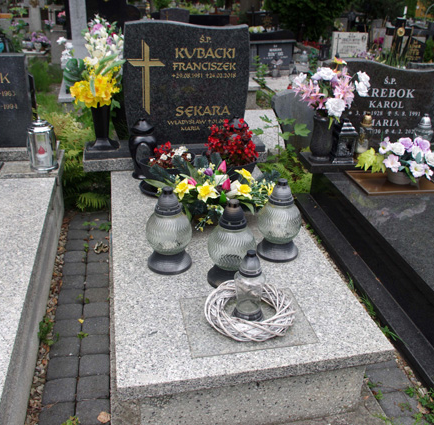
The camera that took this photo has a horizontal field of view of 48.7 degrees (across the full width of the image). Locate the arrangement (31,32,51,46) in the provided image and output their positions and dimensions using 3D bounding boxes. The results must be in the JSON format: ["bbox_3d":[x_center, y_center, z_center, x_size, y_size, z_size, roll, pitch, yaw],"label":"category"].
[{"bbox_3d":[-2.526,-2.476,6.900,0.280,0.240,0.270,-3,22,-11],"label":"arrangement"}]

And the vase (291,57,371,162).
[{"bbox_3d":[0.643,-0.572,2.747,0.440,0.590,0.330,-4,30,-11],"label":"vase"}]

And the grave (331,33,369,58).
[{"bbox_3d":[2.000,-2.473,7.288,0.550,0.480,0.130,-3,22,-11],"label":"grave"}]

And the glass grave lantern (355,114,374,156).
[{"bbox_3d":[0.896,-0.474,2.906,0.107,0.270,0.107,-4,30,-11],"label":"glass grave lantern"}]

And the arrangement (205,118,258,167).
[{"bbox_3d":[0.087,-0.370,2.606,0.290,0.280,0.270,-4,30,-11],"label":"arrangement"}]

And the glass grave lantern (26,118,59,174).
[{"bbox_3d":[-0.968,-0.382,2.655,0.151,0.285,0.151,-3,22,-11],"label":"glass grave lantern"}]

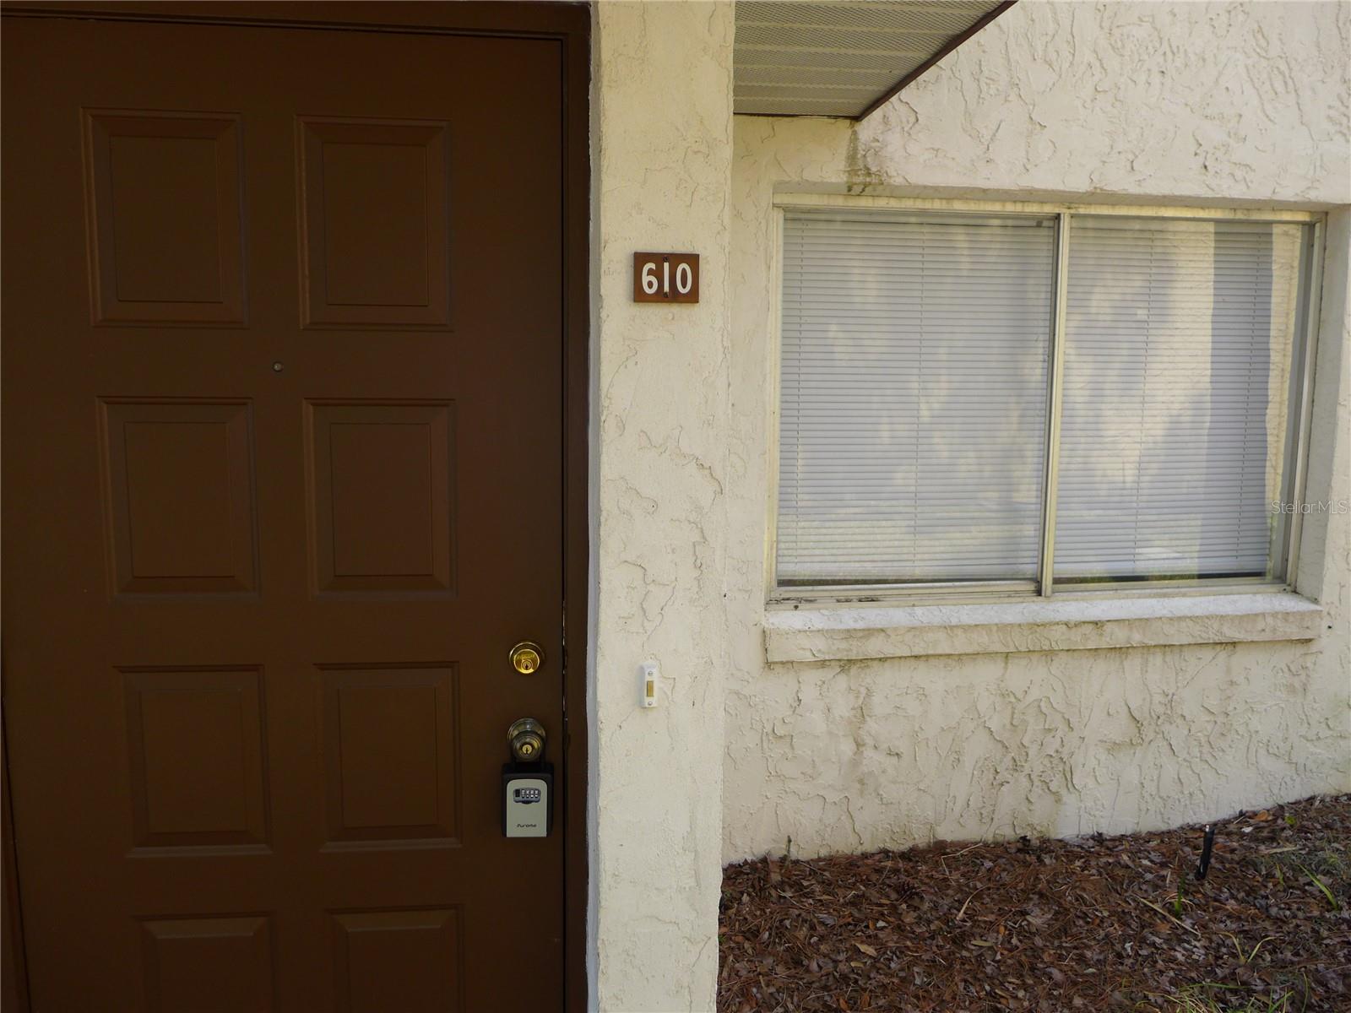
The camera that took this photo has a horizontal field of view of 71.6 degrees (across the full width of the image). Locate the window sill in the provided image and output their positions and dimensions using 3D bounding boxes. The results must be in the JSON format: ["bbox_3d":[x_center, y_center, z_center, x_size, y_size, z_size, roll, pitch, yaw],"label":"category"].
[{"bbox_3d":[1.155,0.374,2.927,1.815,0.124,0.130,0,7,-7],"label":"window sill"}]

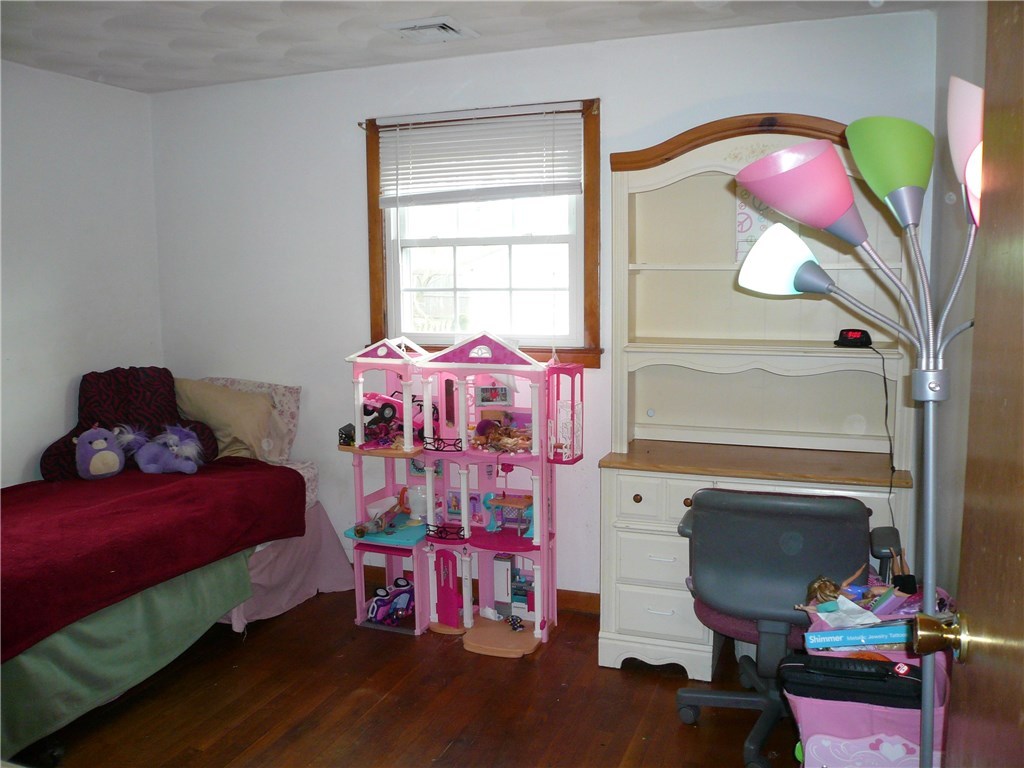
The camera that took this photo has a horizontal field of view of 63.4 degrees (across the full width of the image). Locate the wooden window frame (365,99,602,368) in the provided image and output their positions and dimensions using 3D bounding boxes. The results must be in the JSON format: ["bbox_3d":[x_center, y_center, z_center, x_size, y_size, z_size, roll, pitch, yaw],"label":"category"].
[{"bbox_3d":[-0.144,-0.598,3.391,1.046,1.055,0.085,2,8,20],"label":"wooden window frame"}]

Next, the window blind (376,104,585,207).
[{"bbox_3d":[-0.144,-0.915,3.363,0.902,0.376,0.043,2,8,20],"label":"window blind"}]

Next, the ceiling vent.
[{"bbox_3d":[-0.293,-1.282,2.982,0.273,0.028,0.263,2,8,20],"label":"ceiling vent"}]

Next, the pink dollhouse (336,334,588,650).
[{"bbox_3d":[-0.202,0.401,3.252,0.930,1.193,0.327,2,8,20],"label":"pink dollhouse"}]

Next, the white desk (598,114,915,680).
[{"bbox_3d":[0.856,0.062,2.906,1.008,1.931,0.450,2,8,20],"label":"white desk"}]

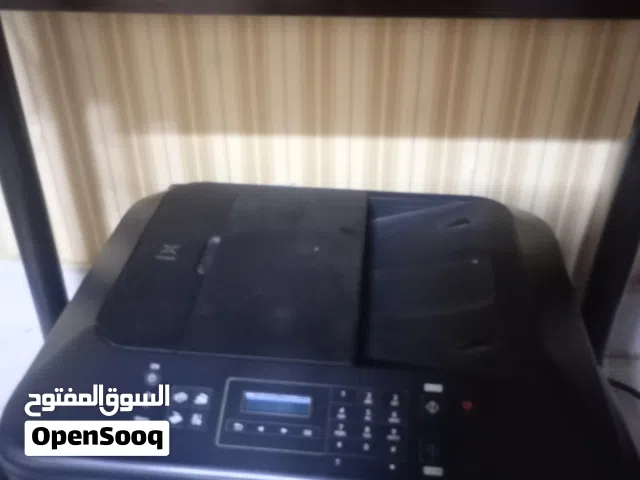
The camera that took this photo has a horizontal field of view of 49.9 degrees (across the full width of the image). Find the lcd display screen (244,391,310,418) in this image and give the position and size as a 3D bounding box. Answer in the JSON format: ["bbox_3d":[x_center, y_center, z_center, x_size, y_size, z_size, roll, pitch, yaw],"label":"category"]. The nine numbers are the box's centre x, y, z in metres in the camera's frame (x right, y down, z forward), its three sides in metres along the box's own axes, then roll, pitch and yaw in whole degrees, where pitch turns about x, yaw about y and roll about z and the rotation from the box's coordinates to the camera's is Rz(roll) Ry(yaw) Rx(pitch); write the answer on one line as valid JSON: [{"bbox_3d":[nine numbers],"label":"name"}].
[{"bbox_3d":[-0.032,0.122,0.511,0.050,0.004,0.015,4,59,4],"label":"lcd display screen"}]

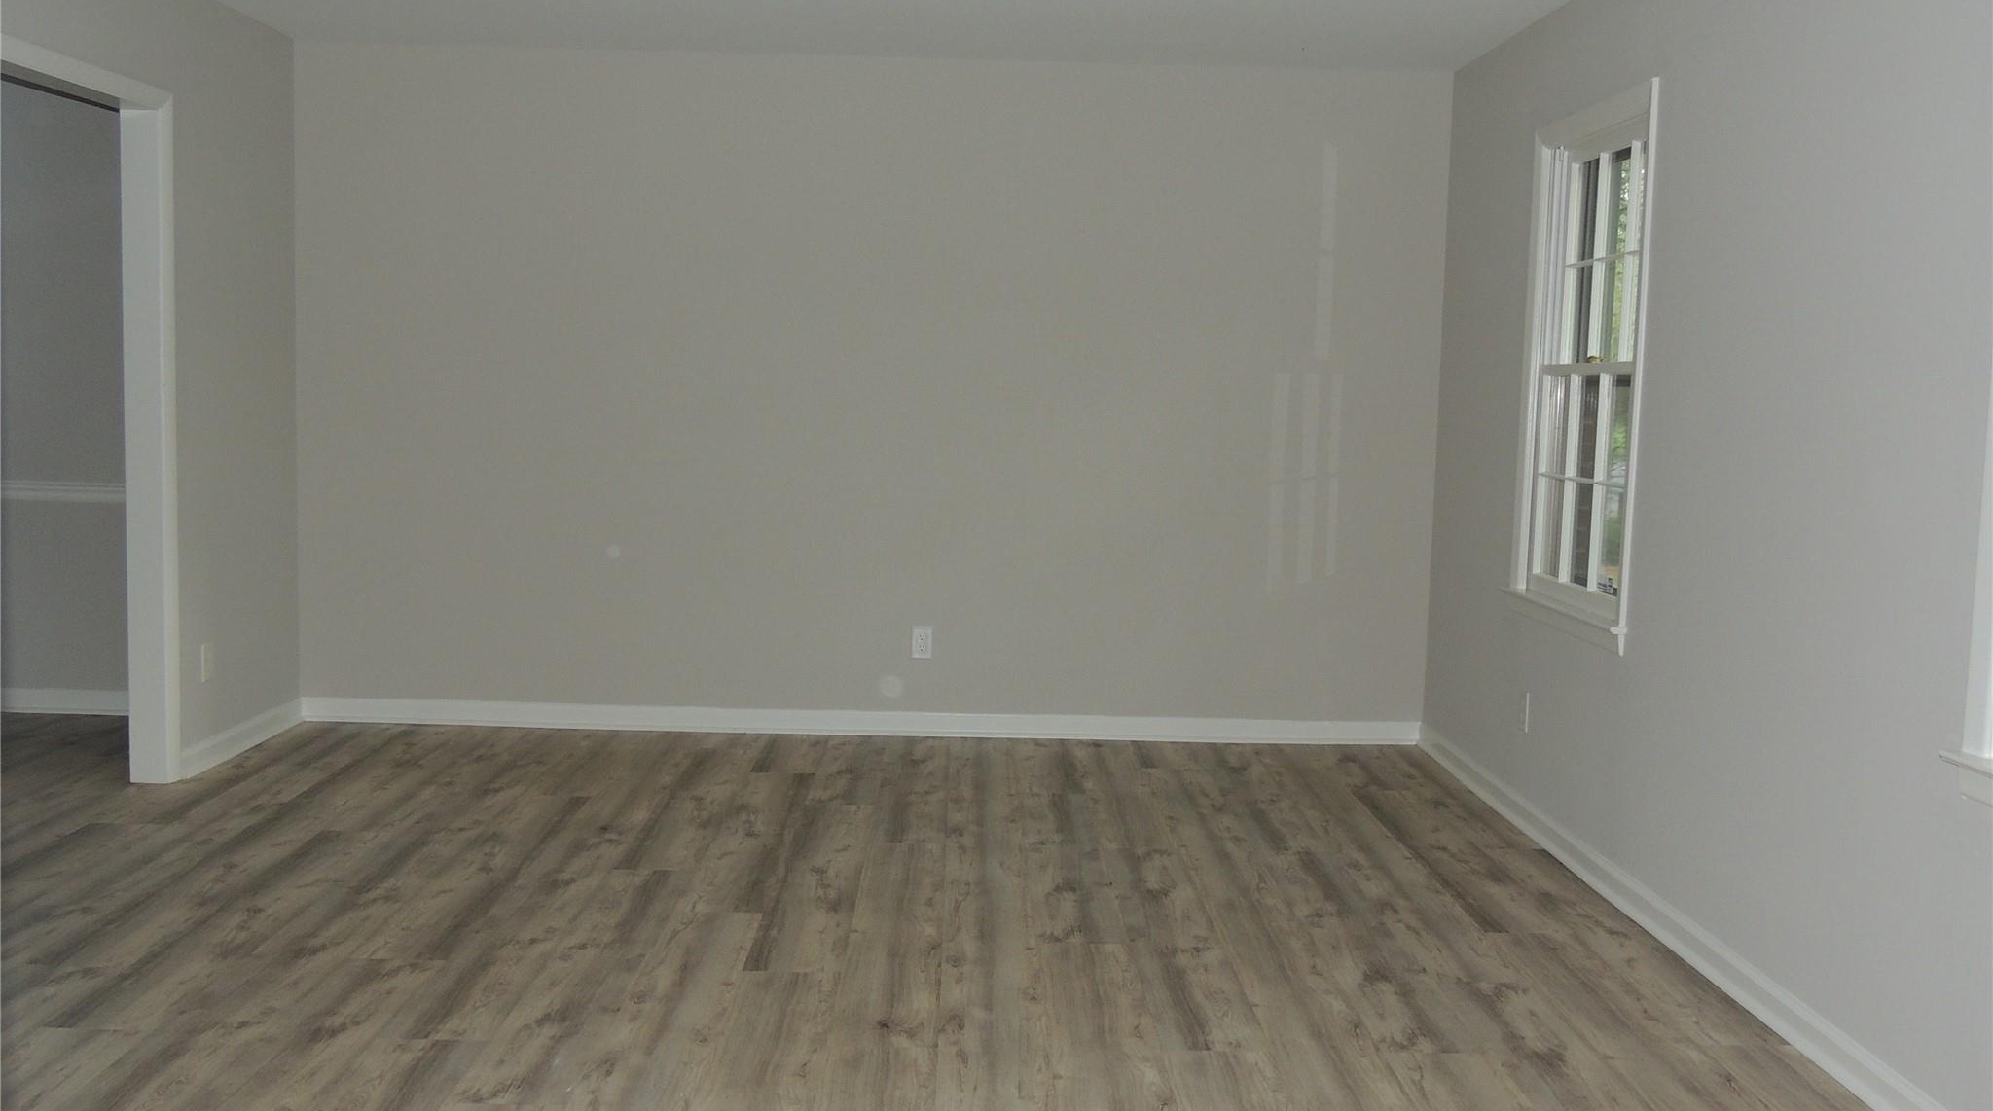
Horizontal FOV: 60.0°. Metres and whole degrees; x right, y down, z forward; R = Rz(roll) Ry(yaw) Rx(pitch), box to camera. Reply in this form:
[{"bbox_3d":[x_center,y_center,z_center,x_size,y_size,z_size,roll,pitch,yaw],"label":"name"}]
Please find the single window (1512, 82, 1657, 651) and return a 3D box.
[{"bbox_3d":[1.654,-0.514,4.825,0.090,1.465,0.900,1,6,-1],"label":"single window"}]

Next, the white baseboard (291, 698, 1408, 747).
[{"bbox_3d":[-0.485,0.609,6.346,4.137,0.090,0.025,1,6,-1],"label":"white baseboard"}]

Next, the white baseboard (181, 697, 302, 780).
[{"bbox_3d":[-2.532,0.609,5.827,0.025,0.090,0.991,1,6,-1],"label":"white baseboard"}]

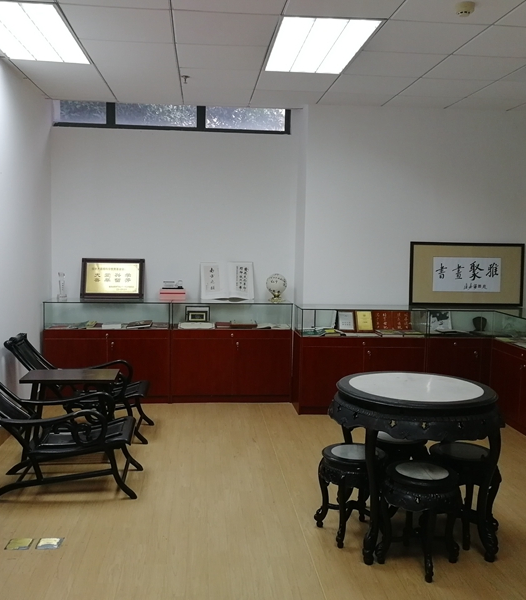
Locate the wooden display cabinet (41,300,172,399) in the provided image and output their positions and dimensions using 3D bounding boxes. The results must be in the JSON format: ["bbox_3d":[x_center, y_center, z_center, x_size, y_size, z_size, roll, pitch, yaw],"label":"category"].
[{"bbox_3d":[-1.369,0.449,5.634,1.085,0.888,0.400,0,6,-6],"label":"wooden display cabinet"}]

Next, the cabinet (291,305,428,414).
[{"bbox_3d":[0.834,0.506,5.444,1.065,0.888,0.400,0,6,-6],"label":"cabinet"}]

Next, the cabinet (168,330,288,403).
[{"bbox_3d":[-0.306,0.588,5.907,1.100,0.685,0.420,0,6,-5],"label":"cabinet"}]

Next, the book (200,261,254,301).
[{"bbox_3d":[-0.334,-0.167,5.829,0.495,0.365,0.070,0,-7,-5],"label":"book"}]

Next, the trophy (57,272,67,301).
[{"bbox_3d":[-1.815,-0.121,5.660,0.090,0.265,0.070,0,6,-5],"label":"trophy"}]

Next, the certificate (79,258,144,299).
[{"bbox_3d":[-1.404,-0.193,5.840,0.585,0.385,0.040,0,-7,-5],"label":"certificate"}]

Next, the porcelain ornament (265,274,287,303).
[{"bbox_3d":[0.129,-0.111,5.848,0.201,0.265,0.170,0,5,-6],"label":"porcelain ornament"}]

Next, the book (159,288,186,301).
[{"bbox_3d":[-0.836,-0.047,5.783,0.232,0.122,0.170,0,6,-5],"label":"book"}]

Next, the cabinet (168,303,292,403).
[{"bbox_3d":[-0.290,0.458,5.742,1.070,0.888,0.400,0,6,-6],"label":"cabinet"}]

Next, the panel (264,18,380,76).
[{"bbox_3d":[0.347,-1.640,4.034,0.580,0.060,1.170,0,6,-5],"label":"panel"}]

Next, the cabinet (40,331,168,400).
[{"bbox_3d":[-1.371,0.567,5.646,1.085,0.652,0.400,0,6,-6],"label":"cabinet"}]

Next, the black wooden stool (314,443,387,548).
[{"bbox_3d":[0.449,0.954,3.107,0.360,0.432,0.360,0,6,-6],"label":"black wooden stool"}]

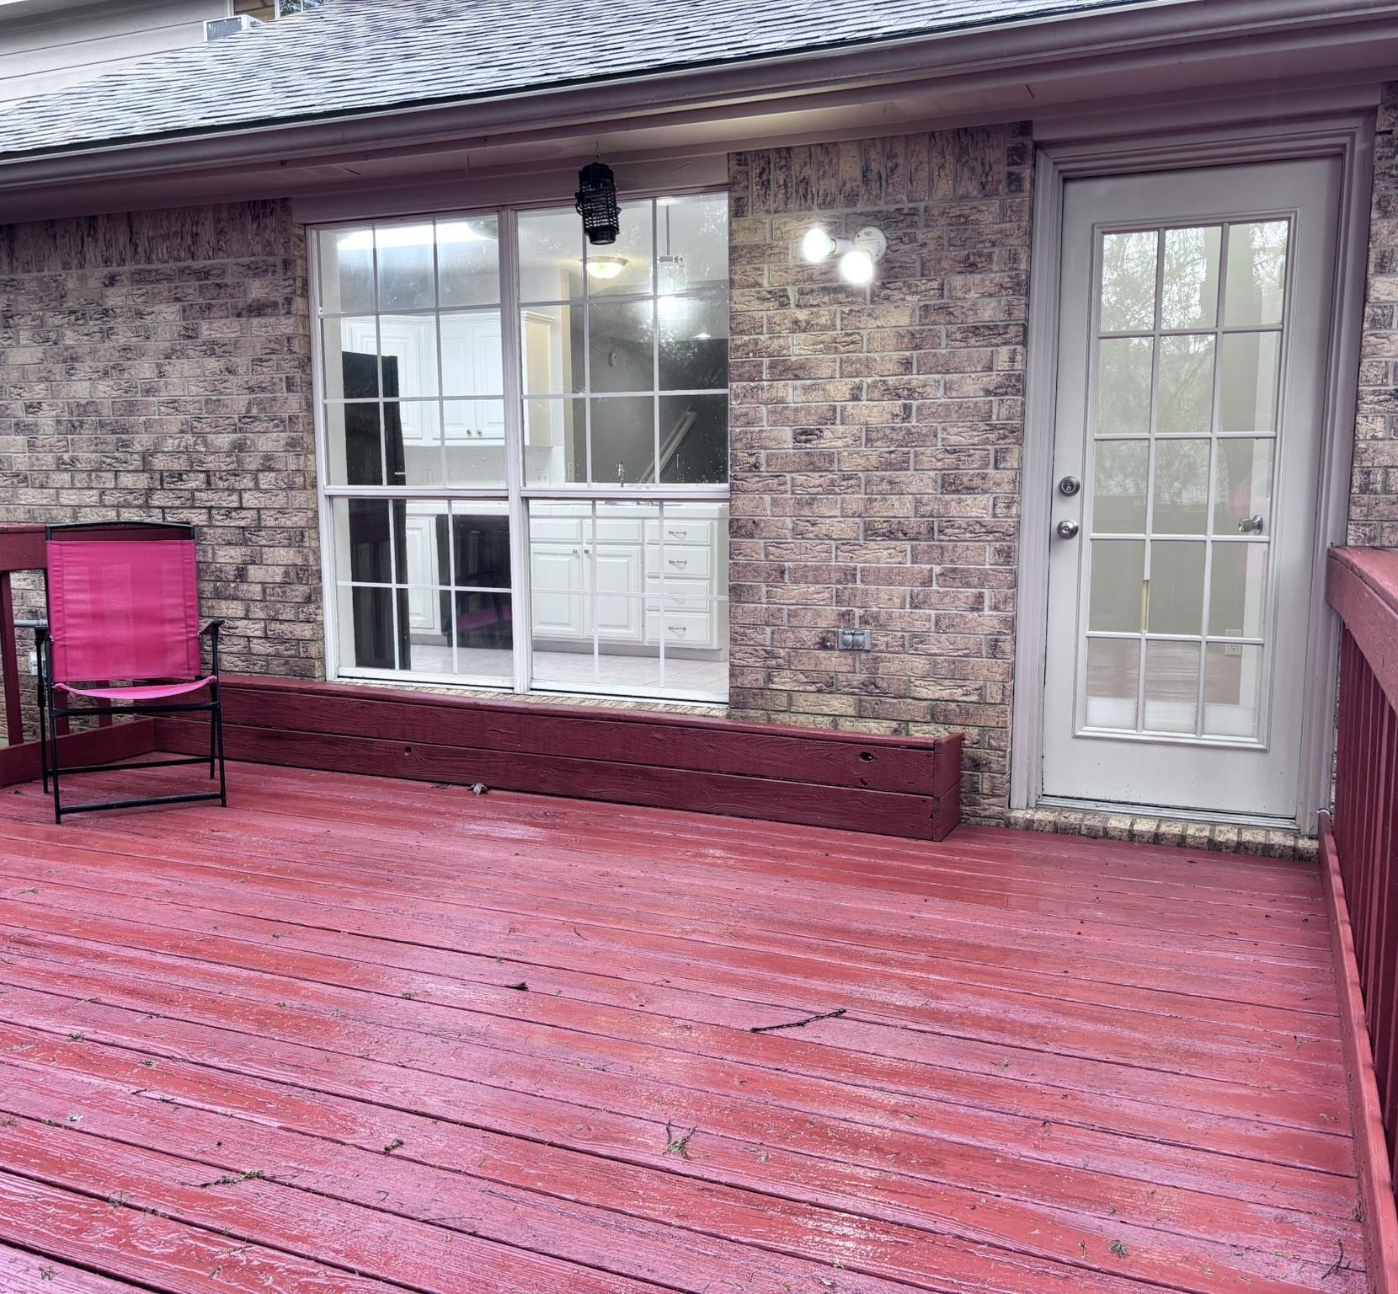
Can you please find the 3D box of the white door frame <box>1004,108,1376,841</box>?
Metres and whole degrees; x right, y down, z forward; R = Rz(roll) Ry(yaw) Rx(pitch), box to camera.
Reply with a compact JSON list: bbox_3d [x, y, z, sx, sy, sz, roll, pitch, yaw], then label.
[{"bbox_3d":[1.485,-0.489,4.018,0.931,2.093,0.138,3,8,23],"label":"white door frame"}]

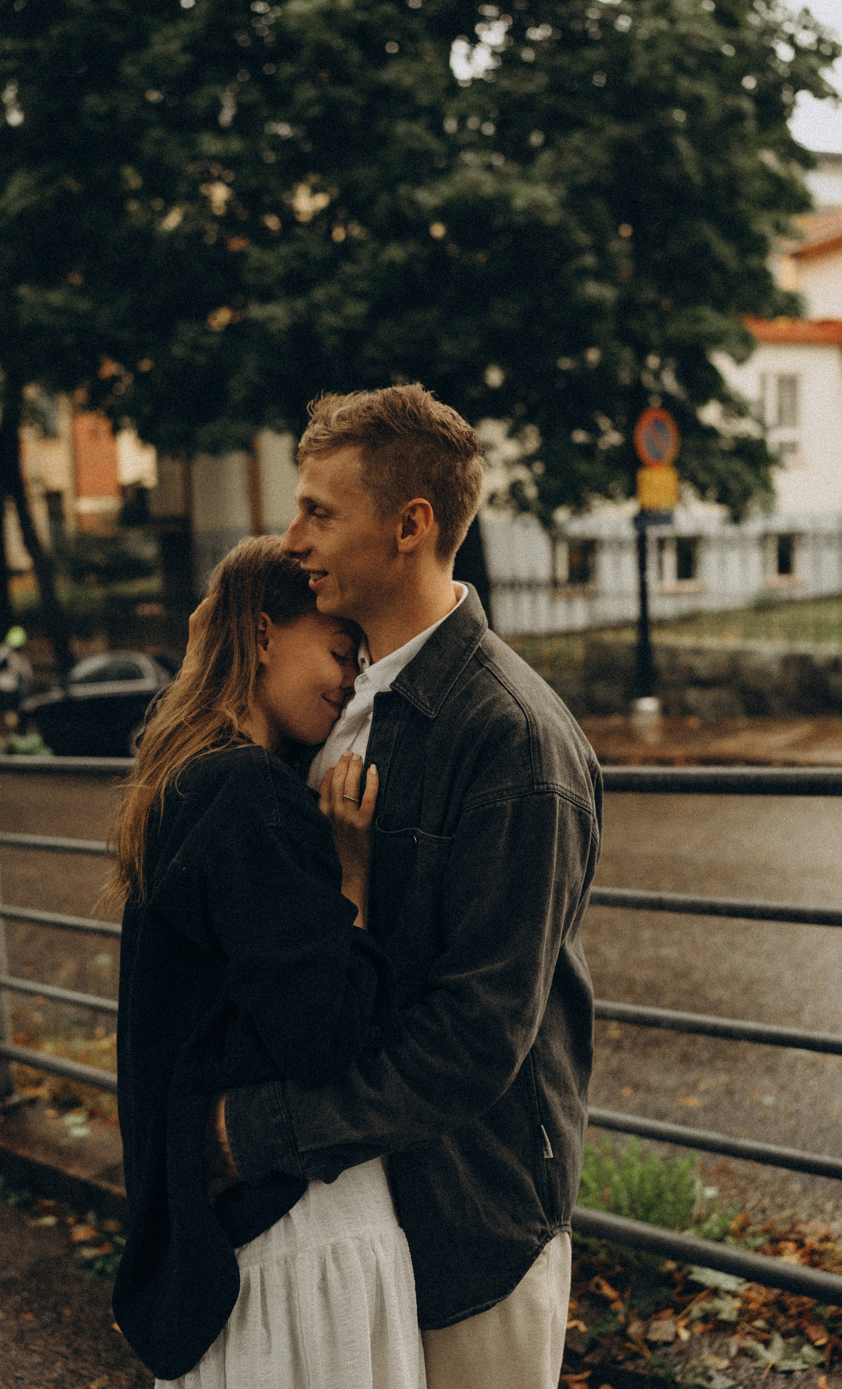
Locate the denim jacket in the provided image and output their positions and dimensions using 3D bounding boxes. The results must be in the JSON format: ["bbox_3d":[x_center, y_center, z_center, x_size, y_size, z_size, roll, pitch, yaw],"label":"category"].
[{"bbox_3d":[-0.025,0.271,1.530,0.430,0.780,0.520,-3,4,-25],"label":"denim jacket"}]

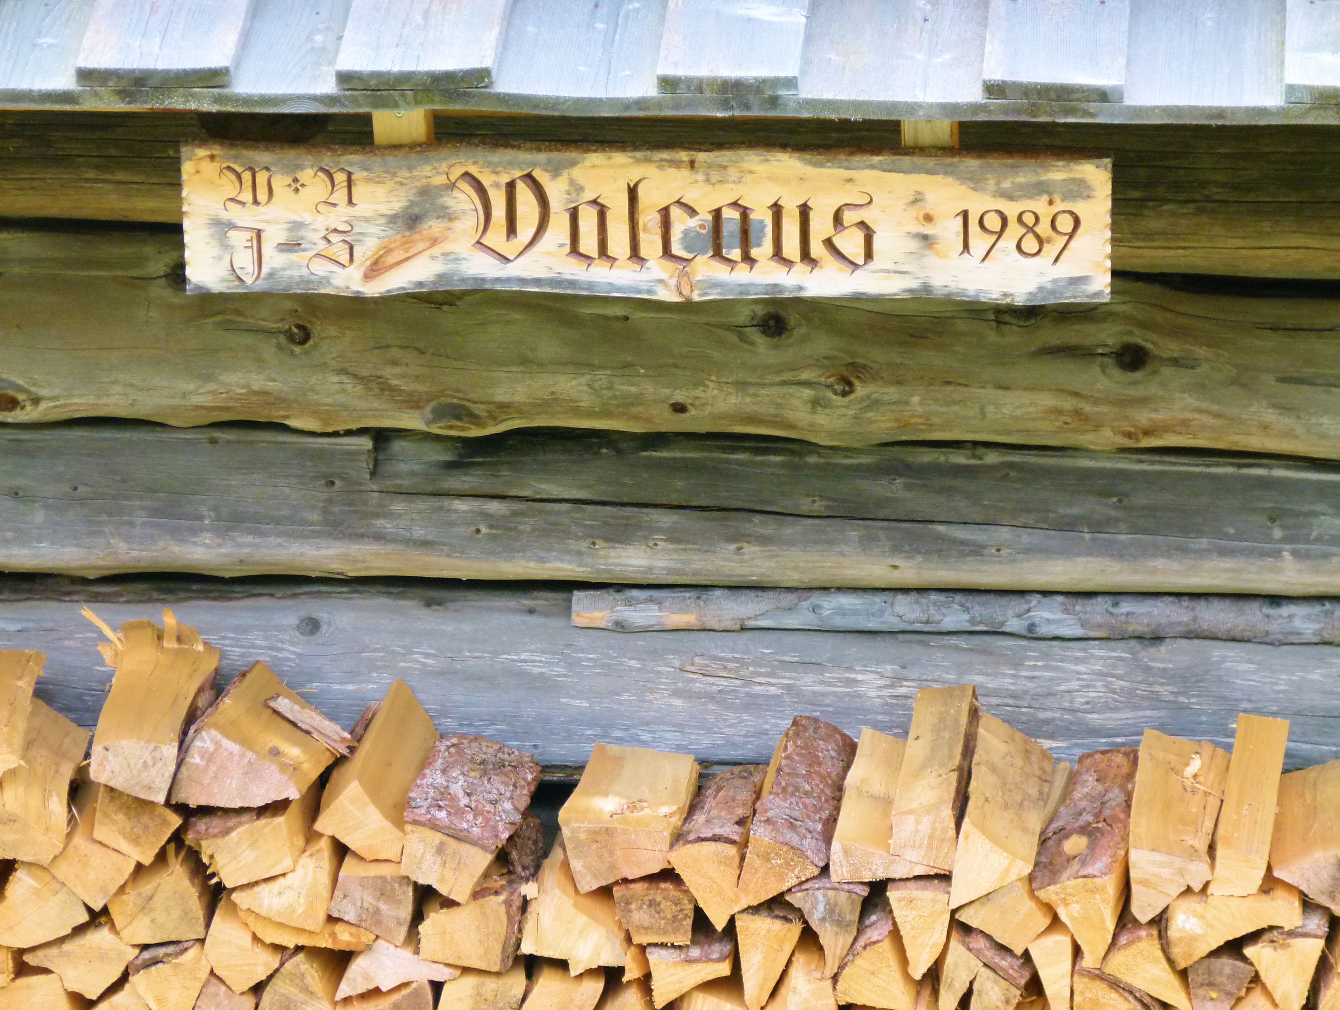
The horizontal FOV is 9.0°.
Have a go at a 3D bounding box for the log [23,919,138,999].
[{"bbox_3d":[-0.633,0.449,9.457,0.134,0.099,0.330,1,17,4],"label":"log"}]

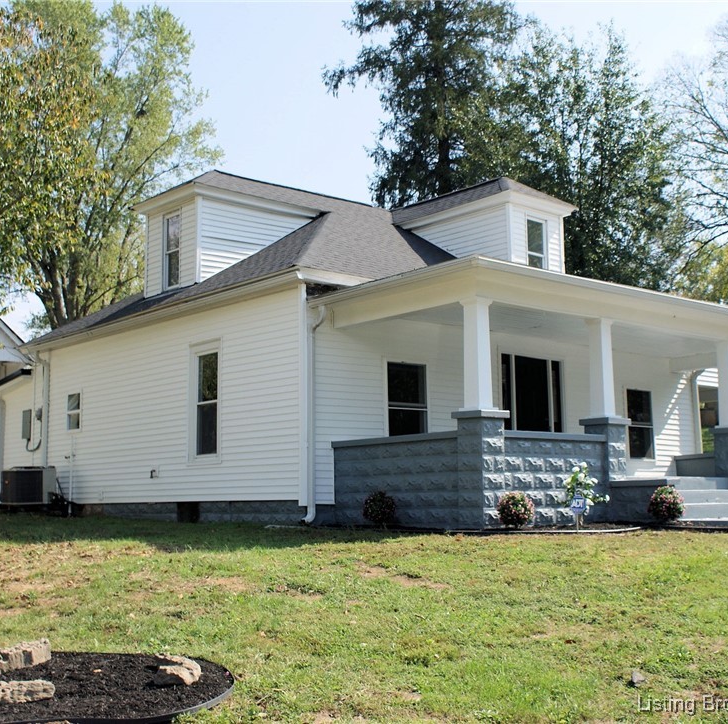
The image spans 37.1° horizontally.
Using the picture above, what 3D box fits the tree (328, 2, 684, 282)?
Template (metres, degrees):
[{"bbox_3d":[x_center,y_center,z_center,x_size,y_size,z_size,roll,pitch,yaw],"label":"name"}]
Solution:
[{"bbox_3d":[4.847,-4.882,38.000,12.000,15.300,11.000,-2,-7,7],"label":"tree"}]

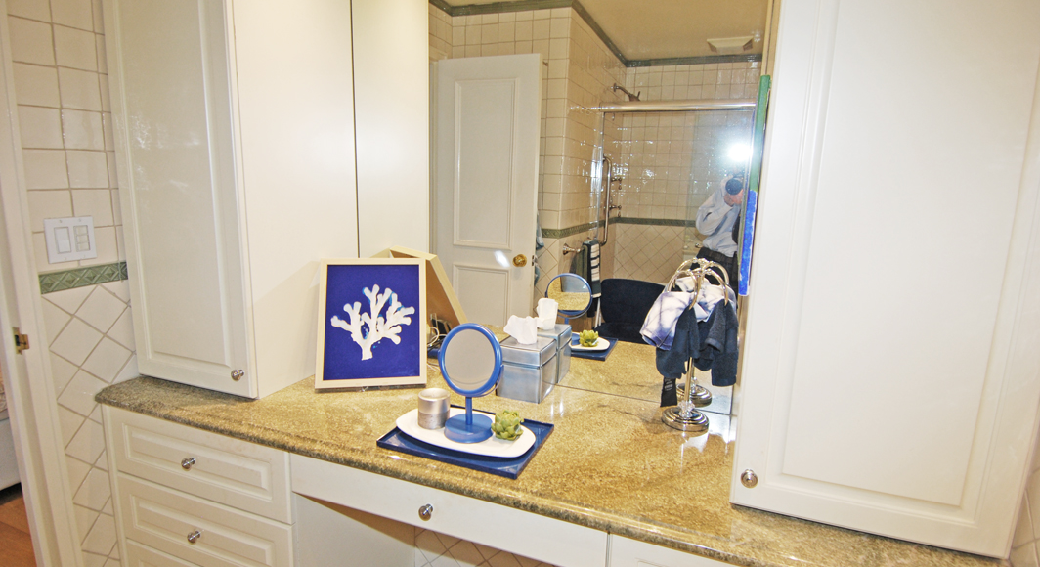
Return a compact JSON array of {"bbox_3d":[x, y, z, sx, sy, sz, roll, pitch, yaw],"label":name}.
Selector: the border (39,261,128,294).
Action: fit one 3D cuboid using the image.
[{"bbox_3d":[-1.213,-0.017,1.460,0.012,0.051,0.217,5,11,21],"label":"border"}]

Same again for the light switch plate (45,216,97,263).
[{"bbox_3d":[-1.218,-0.120,1.417,0.010,0.115,0.114,5,11,21],"label":"light switch plate"}]

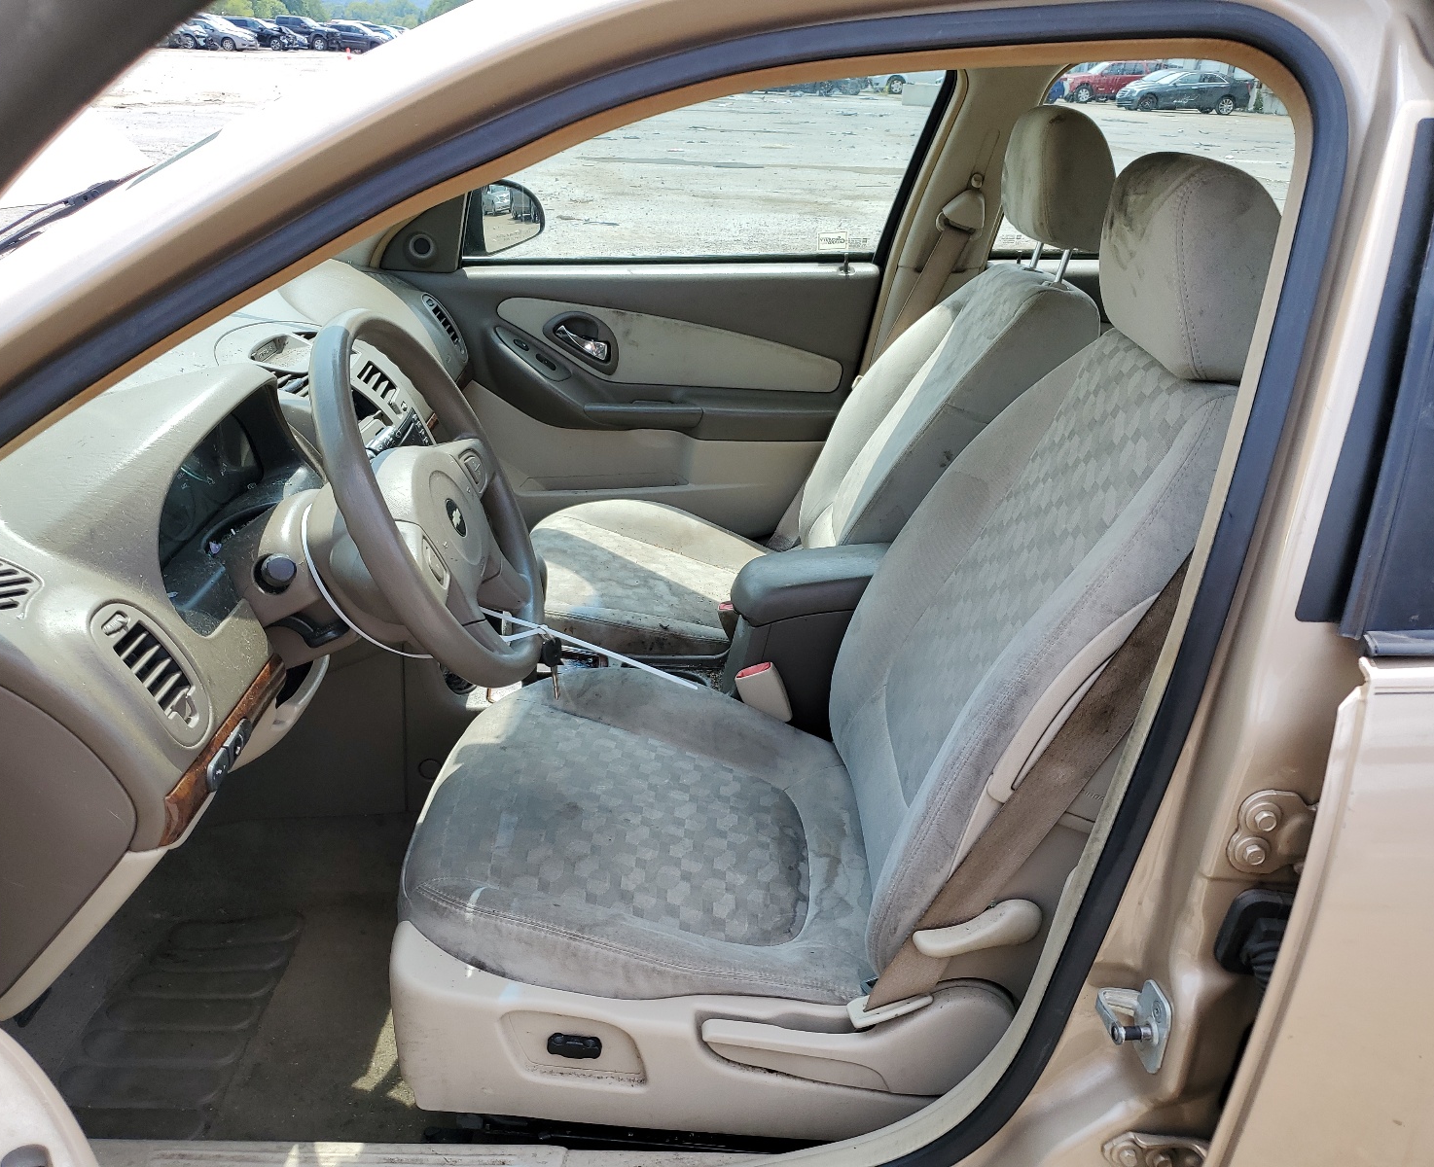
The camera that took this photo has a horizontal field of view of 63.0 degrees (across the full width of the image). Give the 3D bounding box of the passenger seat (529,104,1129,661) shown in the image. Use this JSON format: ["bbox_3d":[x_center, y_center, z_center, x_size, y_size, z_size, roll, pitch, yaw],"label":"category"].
[{"bbox_3d":[0.141,-0.272,1.863,0.860,0.940,0.530,2,25,-2],"label":"passenger seat"}]

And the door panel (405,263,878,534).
[{"bbox_3d":[-0.174,-0.322,2.168,0.930,0.530,0.120,2,25,-2],"label":"door panel"}]

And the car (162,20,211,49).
[{"bbox_3d":[-27.801,-28.148,59.637,4.600,1.470,1.800,6,25,8],"label":"car"}]

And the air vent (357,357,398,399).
[{"bbox_3d":[-0.457,-0.268,1.554,0.030,0.054,0.077,-32,22,13],"label":"air vent"}]

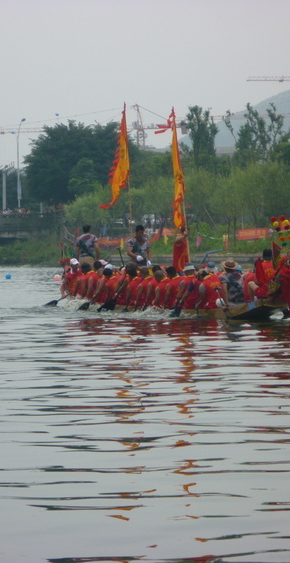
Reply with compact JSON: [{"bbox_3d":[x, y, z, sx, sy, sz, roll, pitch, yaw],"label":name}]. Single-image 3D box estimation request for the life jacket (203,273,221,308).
[{"bbox_3d":[1.352,0.182,63.400,0.420,0.680,0.340,-1,1,-31],"label":"life jacket"}]

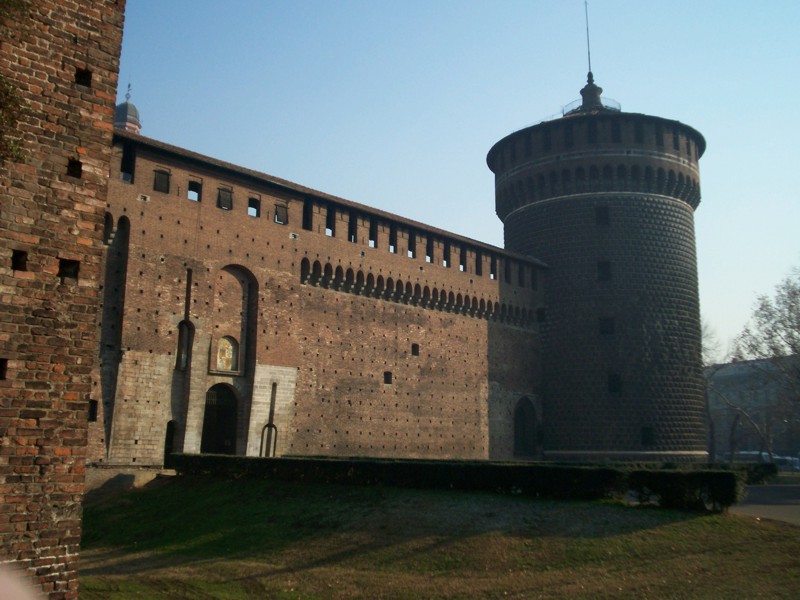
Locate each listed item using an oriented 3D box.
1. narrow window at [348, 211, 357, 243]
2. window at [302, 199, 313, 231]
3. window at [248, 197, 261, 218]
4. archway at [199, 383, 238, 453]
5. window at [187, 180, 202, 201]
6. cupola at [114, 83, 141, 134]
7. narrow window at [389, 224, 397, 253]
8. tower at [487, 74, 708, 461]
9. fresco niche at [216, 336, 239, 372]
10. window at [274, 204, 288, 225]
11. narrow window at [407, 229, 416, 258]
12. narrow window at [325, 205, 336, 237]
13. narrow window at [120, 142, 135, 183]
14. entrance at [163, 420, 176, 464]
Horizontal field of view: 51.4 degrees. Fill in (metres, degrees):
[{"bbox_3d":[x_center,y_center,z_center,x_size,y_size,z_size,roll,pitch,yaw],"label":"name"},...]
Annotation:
[{"bbox_3d":[-3.646,-5.395,62.281,0.400,2.294,0.852,-8,-13,42],"label":"narrow window"},{"bbox_3d":[-6.639,-6.005,59.035,0.400,2.288,0.852,-8,-13,42],"label":"window"},{"bbox_3d":[-9.815,-6.140,55.507,0.400,1.277,0.959,-8,-13,42],"label":"window"},{"bbox_3d":[-11.570,7.771,52.879,0.800,4.757,2.629,-8,-13,42],"label":"archway"},{"bbox_3d":[-12.949,-6.778,52.109,0.400,1.254,0.932,-8,-13,42],"label":"window"},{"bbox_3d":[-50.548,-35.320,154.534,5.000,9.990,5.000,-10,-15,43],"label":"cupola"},{"bbox_3d":[-0.654,-4.728,65.517,0.400,2.186,0.852,-8,-13,42],"label":"narrow window"},{"bbox_3d":[18.924,-3.708,79.932,20.700,38.800,20.700,-10,-15,43],"label":"tower"},{"bbox_3d":[-10.353,3.259,49.478,0.450,2.150,1.500,-10,-15,43],"label":"fresco niche"},{"bbox_3d":[-7.561,-5.371,52.427,0.300,1.220,1.000,-10,-15,43],"label":"window"},{"bbox_3d":[0.843,-4.403,67.136,0.400,2.147,0.852,-8,-13,42],"label":"narrow window"},{"bbox_3d":[-4.745,-5.228,55.453,0.400,2.100,0.820,-10,-15,43],"label":"narrow window"},{"bbox_3d":[-14.850,-7.361,45.152,0.400,2.100,0.800,-10,-15,43],"label":"narrow window"},{"bbox_3d":[-12.529,7.699,44.938,0.500,2.400,0.900,-10,-15,43],"label":"entrance"}]

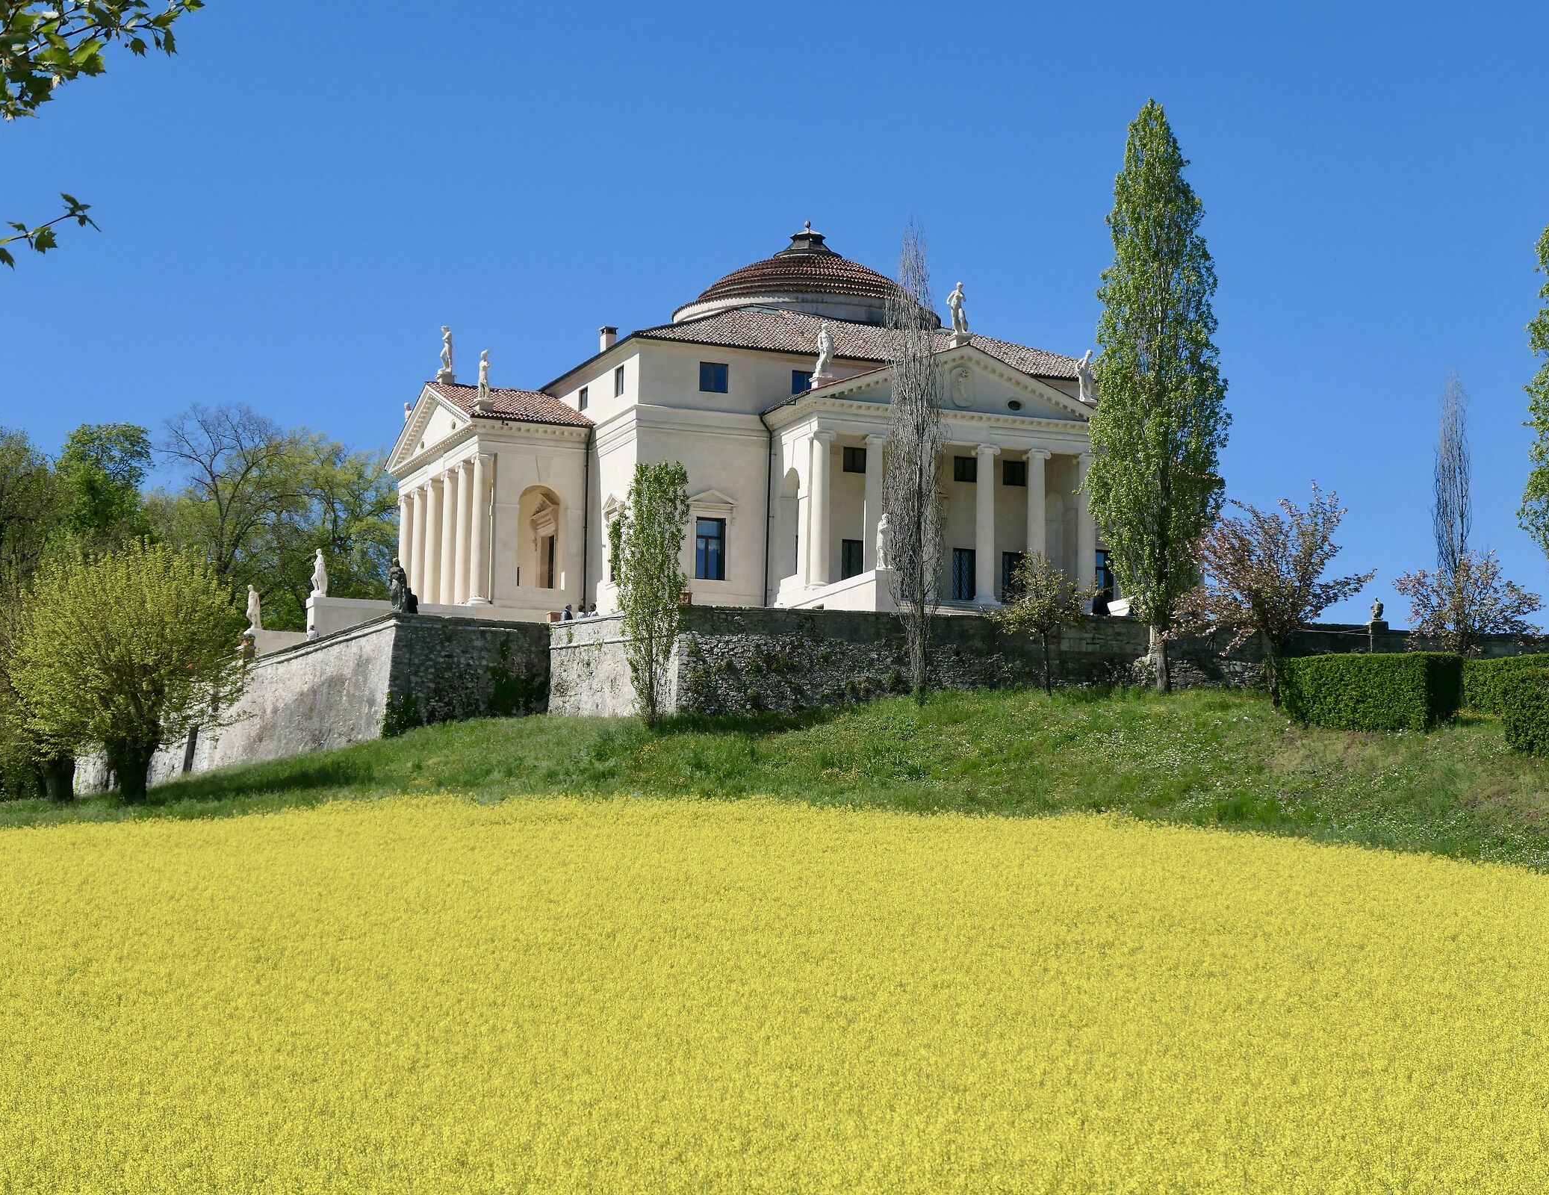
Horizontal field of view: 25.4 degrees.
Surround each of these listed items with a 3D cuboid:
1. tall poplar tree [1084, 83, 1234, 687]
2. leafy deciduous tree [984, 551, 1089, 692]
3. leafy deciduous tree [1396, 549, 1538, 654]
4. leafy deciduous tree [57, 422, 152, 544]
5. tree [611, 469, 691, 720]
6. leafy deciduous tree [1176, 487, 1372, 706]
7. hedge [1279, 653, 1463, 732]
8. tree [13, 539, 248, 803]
[{"bbox_3d":[13.588,-7.259,121.465,5.100,21.380,4.850,0,-8,6],"label":"tall poplar tree"},{"bbox_3d":[9.154,0.921,119.851,3.570,5.130,3.390,0,-8,4],"label":"leafy deciduous tree"},{"bbox_3d":[24.258,0.901,120.349,5.150,5.100,4.890,-1,-8,11],"label":"leafy deciduous tree"},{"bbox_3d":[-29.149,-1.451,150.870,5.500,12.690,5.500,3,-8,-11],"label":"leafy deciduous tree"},{"bbox_3d":[-4.243,-0.195,119.136,2.820,9.270,2.680,1,-8,-2],"label":"tree"},{"bbox_3d":[17.214,-0.065,118.522,6.760,7.610,6.430,0,-8,8],"label":"leafy deciduous tree"},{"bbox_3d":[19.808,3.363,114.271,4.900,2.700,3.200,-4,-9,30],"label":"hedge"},{"bbox_3d":[-22.398,2.509,120.635,8.260,9.260,7.850,2,-8,-10],"label":"tree"}]

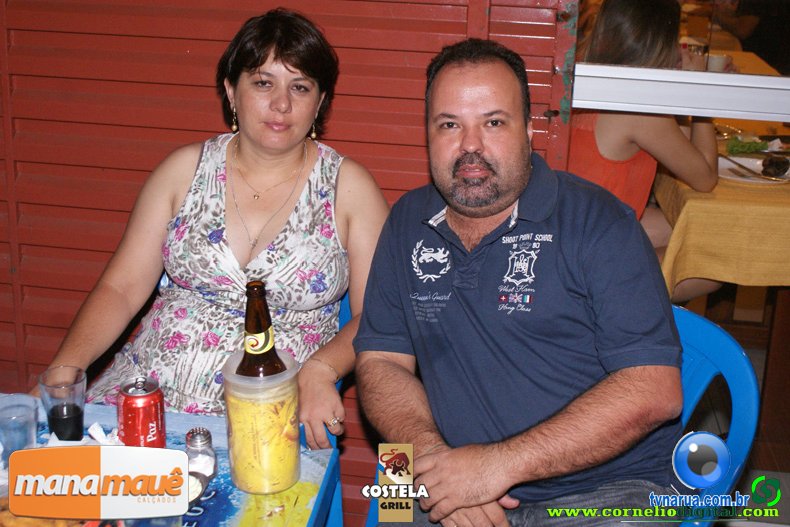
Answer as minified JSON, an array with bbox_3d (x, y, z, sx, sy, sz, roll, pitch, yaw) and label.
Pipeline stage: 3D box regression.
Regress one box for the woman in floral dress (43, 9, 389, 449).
[{"bbox_3d":[-0.286,0.244,1.626,0.580,1.280,0.680,4,17,4],"label":"woman in floral dress"}]

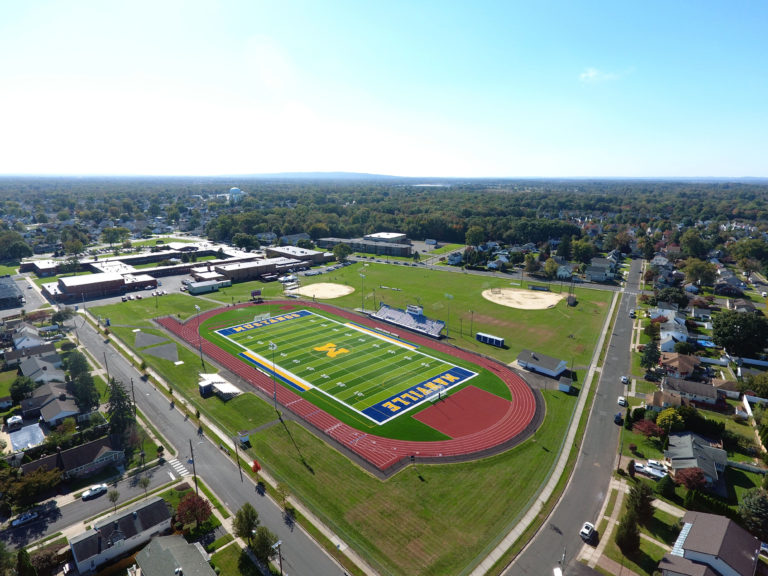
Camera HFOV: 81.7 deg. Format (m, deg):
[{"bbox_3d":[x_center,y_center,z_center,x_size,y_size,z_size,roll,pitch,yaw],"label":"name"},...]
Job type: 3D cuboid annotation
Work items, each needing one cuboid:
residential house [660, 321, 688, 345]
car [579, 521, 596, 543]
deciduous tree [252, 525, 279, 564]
[{"bbox_3d":[131.840,20.360,202.270,10.200,6.700,15.000,7,15,25],"label":"residential house"},{"bbox_3d":[41.410,49.570,90.390,1.900,1.700,4.600,11,18,38],"label":"car"},{"bbox_3d":[-21.820,48.060,82.060,4.300,8.200,4.300,1,14,0],"label":"deciduous tree"}]

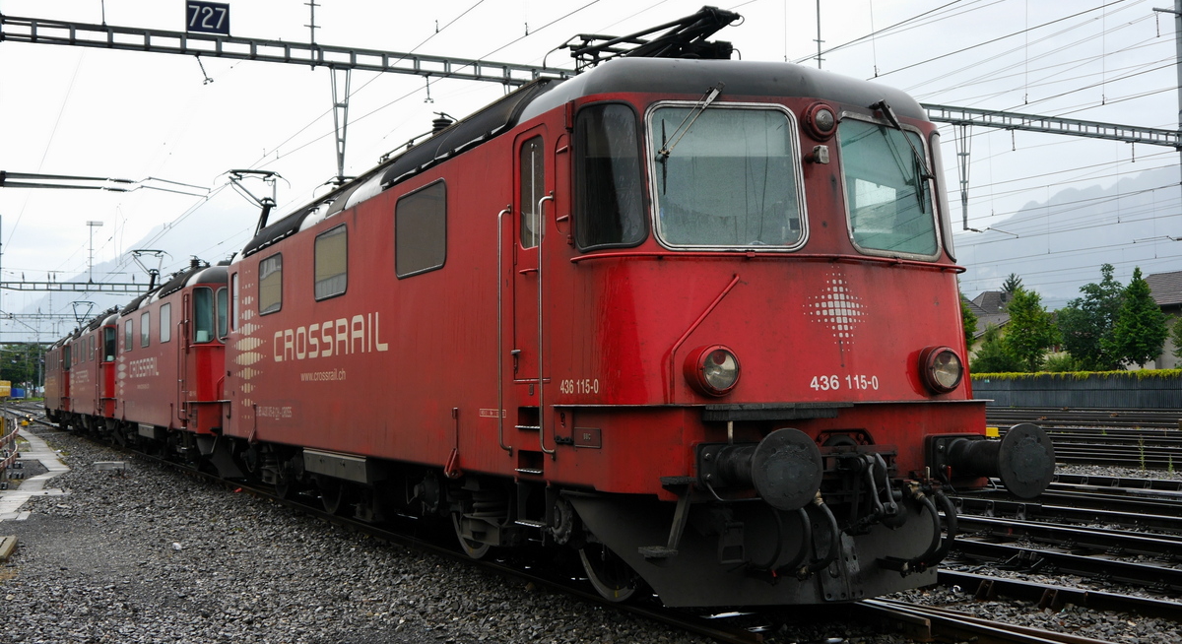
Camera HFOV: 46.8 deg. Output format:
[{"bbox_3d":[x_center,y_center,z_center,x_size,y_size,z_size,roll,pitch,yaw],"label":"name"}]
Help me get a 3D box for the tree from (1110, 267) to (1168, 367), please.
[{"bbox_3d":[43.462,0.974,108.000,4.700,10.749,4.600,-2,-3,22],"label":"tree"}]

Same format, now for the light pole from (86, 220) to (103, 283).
[{"bbox_3d":[-26.534,-3.725,73.000,0.820,3.343,0.400,1,-3,-25],"label":"light pole"}]

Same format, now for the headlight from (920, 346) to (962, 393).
[{"bbox_3d":[2.314,0.328,9.092,0.290,0.300,0.190,1,-3,-25],"label":"headlight"}]

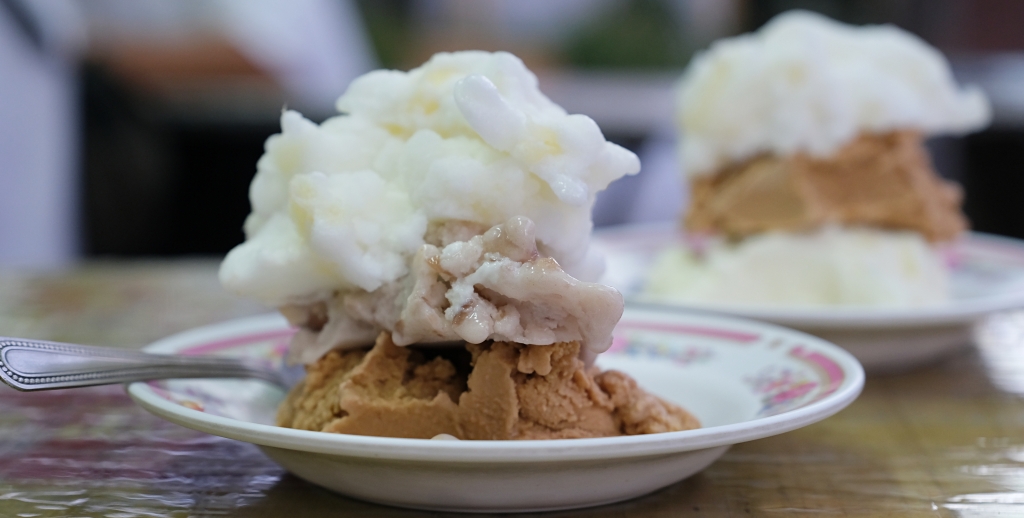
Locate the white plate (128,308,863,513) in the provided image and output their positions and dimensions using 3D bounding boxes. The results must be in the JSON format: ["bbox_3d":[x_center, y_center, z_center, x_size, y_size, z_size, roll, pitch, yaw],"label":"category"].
[{"bbox_3d":[-0.004,0.034,0.428,0.165,0.025,0.165,0,9,0],"label":"white plate"}]

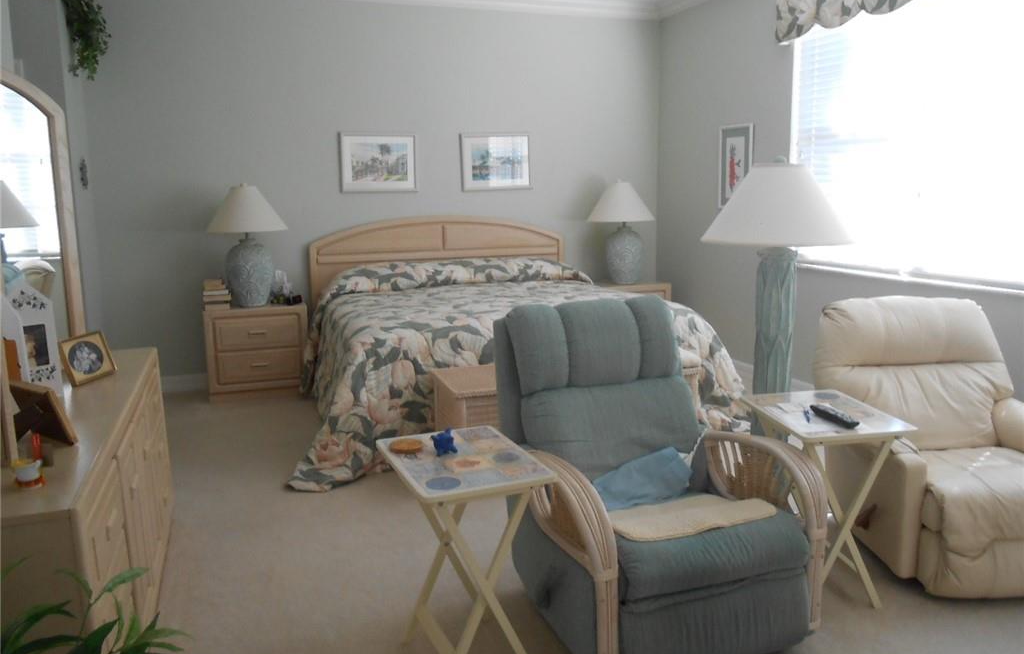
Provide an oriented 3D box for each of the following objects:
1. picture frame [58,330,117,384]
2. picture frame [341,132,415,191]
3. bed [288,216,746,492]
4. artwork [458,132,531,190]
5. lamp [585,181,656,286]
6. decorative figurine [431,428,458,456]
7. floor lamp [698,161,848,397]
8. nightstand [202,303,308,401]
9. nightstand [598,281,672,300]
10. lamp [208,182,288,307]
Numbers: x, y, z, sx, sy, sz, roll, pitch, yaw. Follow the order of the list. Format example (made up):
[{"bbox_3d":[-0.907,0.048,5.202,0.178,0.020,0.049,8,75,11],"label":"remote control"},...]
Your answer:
[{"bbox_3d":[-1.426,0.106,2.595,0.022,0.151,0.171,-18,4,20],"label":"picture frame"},{"bbox_3d":[-0.985,-1.211,5.693,0.561,0.416,0.024,-4,10,-19],"label":"picture frame"},{"bbox_3d":[-0.166,-0.085,4.977,2.460,1.207,2.240,-4,10,-19],"label":"bed"},{"bbox_3d":[-0.122,-1.284,5.994,0.557,0.425,0.024,-4,10,-19],"label":"artwork"},{"bbox_3d":[0.915,-0.782,6.329,0.560,0.830,0.560,-1,9,0],"label":"lamp"},{"bbox_3d":[-0.192,0.320,2.208,0.075,0.066,0.075,-4,10,-19],"label":"decorative figurine"},{"bbox_3d":[1.009,0.112,2.988,0.610,1.475,0.610,-4,10,-19],"label":"floor lamp"},{"bbox_3d":[-1.784,0.155,5.411,0.662,0.628,0.400,-4,10,-19],"label":"nightstand"},{"bbox_3d":[0.930,-0.046,6.361,0.660,0.628,0.400,-4,10,-19],"label":"nightstand"},{"bbox_3d":[-1.845,-0.565,5.329,0.560,0.840,0.560,-4,10,-19],"label":"lamp"}]

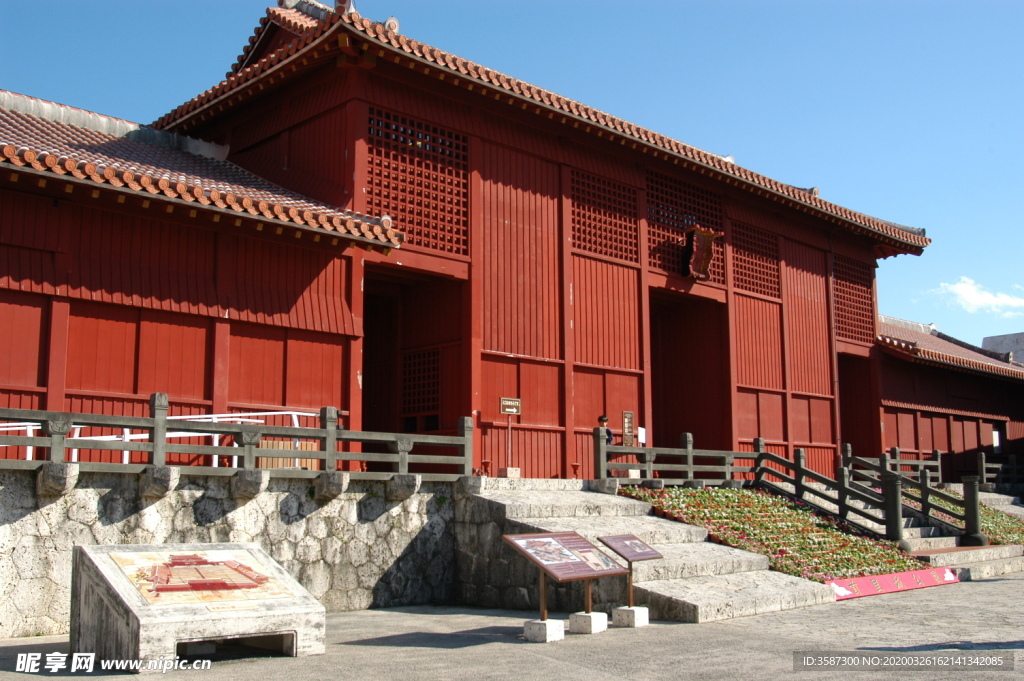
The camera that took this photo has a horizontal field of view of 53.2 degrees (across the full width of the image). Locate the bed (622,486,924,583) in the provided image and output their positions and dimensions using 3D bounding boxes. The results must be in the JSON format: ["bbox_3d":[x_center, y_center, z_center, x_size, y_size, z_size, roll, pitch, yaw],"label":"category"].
[{"bbox_3d":[5.451,3.841,20.627,5.044,1.789,4.420,8,-12,-44],"label":"bed"}]

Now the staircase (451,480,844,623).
[{"bbox_3d":[2.283,3.342,17.269,4.160,2.080,4.784,8,-12,-44],"label":"staircase"}]

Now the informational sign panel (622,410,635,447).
[{"bbox_3d":[2.860,2.210,25.128,0.426,0.957,0.052,8,-12,-44],"label":"informational sign panel"}]

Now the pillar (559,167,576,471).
[{"bbox_3d":[1.324,-0.446,25.466,0.302,7.956,0.291,8,-12,-44],"label":"pillar"}]

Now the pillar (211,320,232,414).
[{"bbox_3d":[-5.365,1.063,18.616,0.291,2.860,0.291,8,-12,-44],"label":"pillar"}]

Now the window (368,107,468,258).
[{"bbox_3d":[-2.033,-3.470,22.579,2.829,2.787,0.104,8,-12,-44],"label":"window"}]

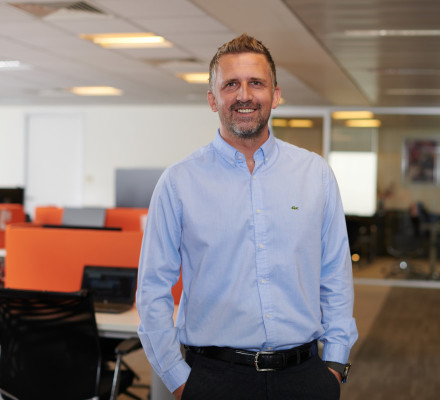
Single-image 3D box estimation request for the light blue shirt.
[{"bbox_3d":[0.066,0.155,2.140,0.550,0.660,0.300,1,2,-9],"label":"light blue shirt"}]

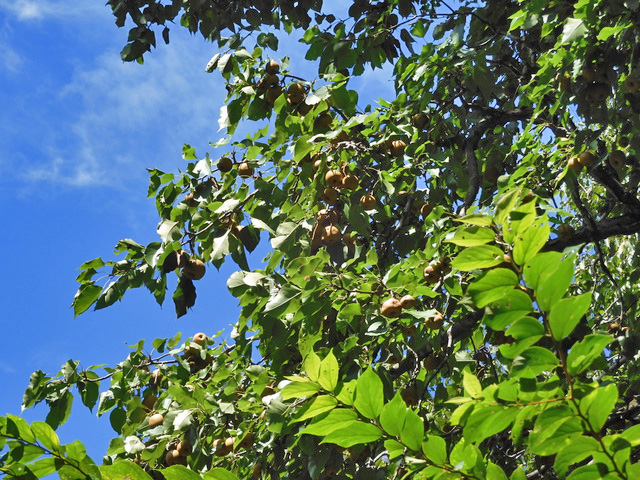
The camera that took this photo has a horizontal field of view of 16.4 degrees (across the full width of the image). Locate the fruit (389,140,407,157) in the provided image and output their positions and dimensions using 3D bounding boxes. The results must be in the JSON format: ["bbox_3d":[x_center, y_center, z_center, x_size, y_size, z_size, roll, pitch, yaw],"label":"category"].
[{"bbox_3d":[0.236,-0.280,6.800,0.055,0.052,0.054,0,-30,0],"label":"fruit"}]

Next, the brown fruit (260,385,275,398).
[{"bbox_3d":[-0.142,0.418,6.100,0.044,0.044,0.044,1,-25,-1],"label":"brown fruit"}]

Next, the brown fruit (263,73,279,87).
[{"bbox_3d":[-0.148,-0.487,6.750,0.049,0.047,0.049,0,-30,0],"label":"brown fruit"}]

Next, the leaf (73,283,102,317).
[{"bbox_3d":[-0.566,0.145,5.400,0.098,0.015,0.055,-40,-50,1],"label":"leaf"}]

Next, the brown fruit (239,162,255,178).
[{"bbox_3d":[-0.209,-0.197,6.300,0.045,0.043,0.045,1,-25,-2],"label":"brown fruit"}]

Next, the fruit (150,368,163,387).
[{"bbox_3d":[-0.441,0.372,6.000,0.046,0.045,0.046,0,-25,0],"label":"fruit"}]

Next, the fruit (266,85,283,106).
[{"bbox_3d":[-0.137,-0.440,6.750,0.052,0.061,0.055,0,-30,0],"label":"fruit"}]

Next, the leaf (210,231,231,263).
[{"bbox_3d":[-0.299,0.019,6.700,0.051,0.111,0.027,31,0,-2],"label":"leaf"}]

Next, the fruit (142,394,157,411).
[{"bbox_3d":[-0.415,0.397,5.400,0.039,0.039,0.039,0,-25,0],"label":"fruit"}]

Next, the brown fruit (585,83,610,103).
[{"bbox_3d":[0.851,-0.451,6.800,0.074,0.061,0.067,0,-30,0],"label":"brown fruit"}]

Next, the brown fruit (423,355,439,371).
[{"bbox_3d":[0.315,0.348,6.300,0.047,0.045,0.047,0,-25,0],"label":"brown fruit"}]

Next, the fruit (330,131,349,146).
[{"bbox_3d":[0.054,-0.272,5.950,0.050,0.048,0.050,0,-25,0],"label":"fruit"}]

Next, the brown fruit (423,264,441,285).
[{"bbox_3d":[0.276,0.087,5.500,0.042,0.046,0.042,0,-25,0],"label":"brown fruit"}]

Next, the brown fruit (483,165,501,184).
[{"bbox_3d":[0.479,-0.183,6.200,0.052,0.050,0.052,0,-25,0],"label":"brown fruit"}]

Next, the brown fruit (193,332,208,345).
[{"bbox_3d":[-0.296,0.247,5.500,0.040,0.036,0.040,0,-25,0],"label":"brown fruit"}]

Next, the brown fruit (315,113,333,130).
[{"bbox_3d":[0.011,-0.321,6.000,0.050,0.049,0.050,0,-25,0],"label":"brown fruit"}]

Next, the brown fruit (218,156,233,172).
[{"bbox_3d":[-0.286,-0.230,6.700,0.047,0.047,0.047,0,-30,0],"label":"brown fruit"}]

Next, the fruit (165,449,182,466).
[{"bbox_3d":[-0.385,0.574,5.850,0.048,0.046,0.048,0,-25,0],"label":"fruit"}]

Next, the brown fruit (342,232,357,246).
[{"bbox_3d":[0.086,-0.001,6.400,0.045,0.045,0.045,0,-25,1],"label":"brown fruit"}]

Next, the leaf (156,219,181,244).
[{"bbox_3d":[-0.422,-0.026,6.200,0.062,0.070,0.030,2,-25,-4],"label":"leaf"}]

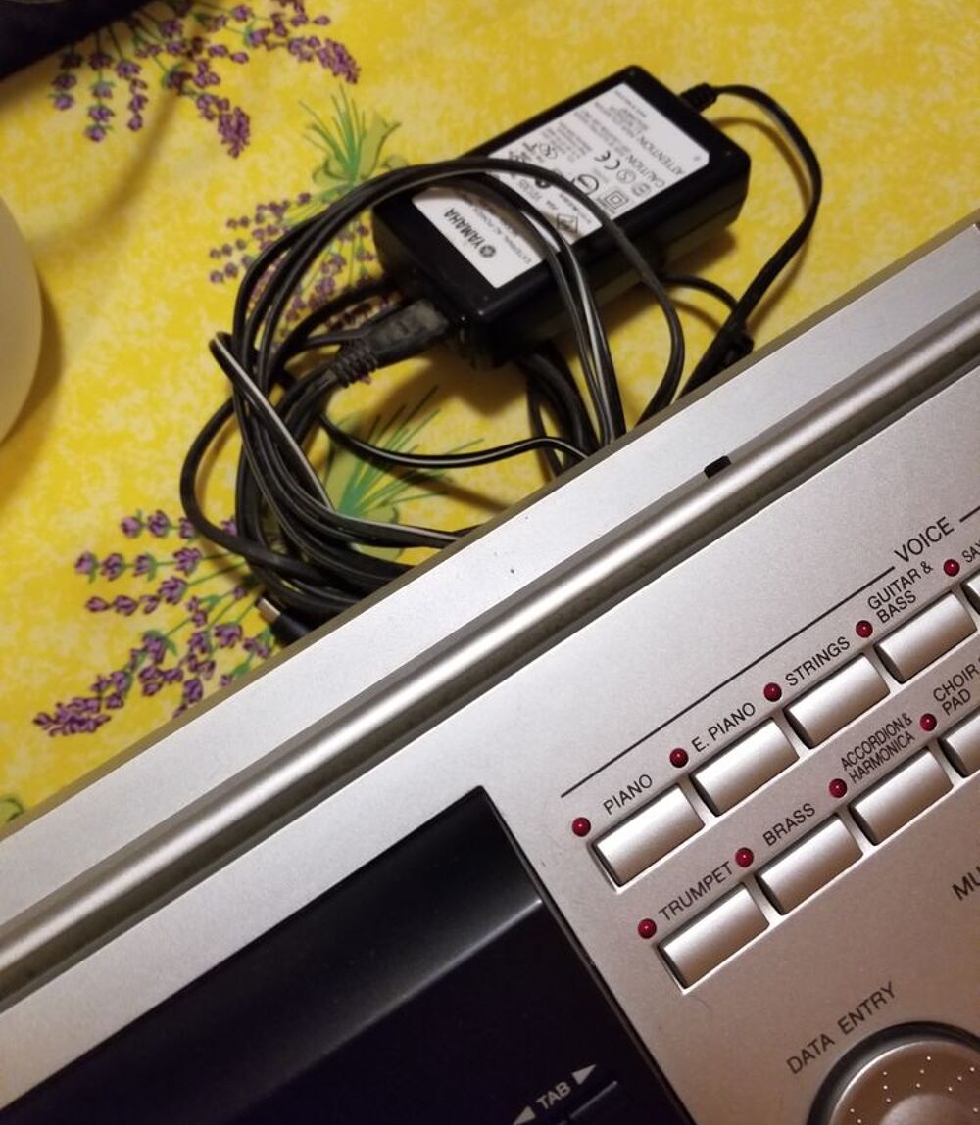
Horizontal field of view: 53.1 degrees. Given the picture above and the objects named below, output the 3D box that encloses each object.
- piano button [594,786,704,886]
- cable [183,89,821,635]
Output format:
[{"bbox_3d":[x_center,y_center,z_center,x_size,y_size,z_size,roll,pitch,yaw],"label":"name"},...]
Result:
[{"bbox_3d":[0.025,0.044,0.156,0.016,0.004,0.008,-33,86,-9],"label":"piano button"},{"bbox_3d":[0.015,-0.076,0.309,0.250,0.056,0.142,-32,66,-9],"label":"cable"}]

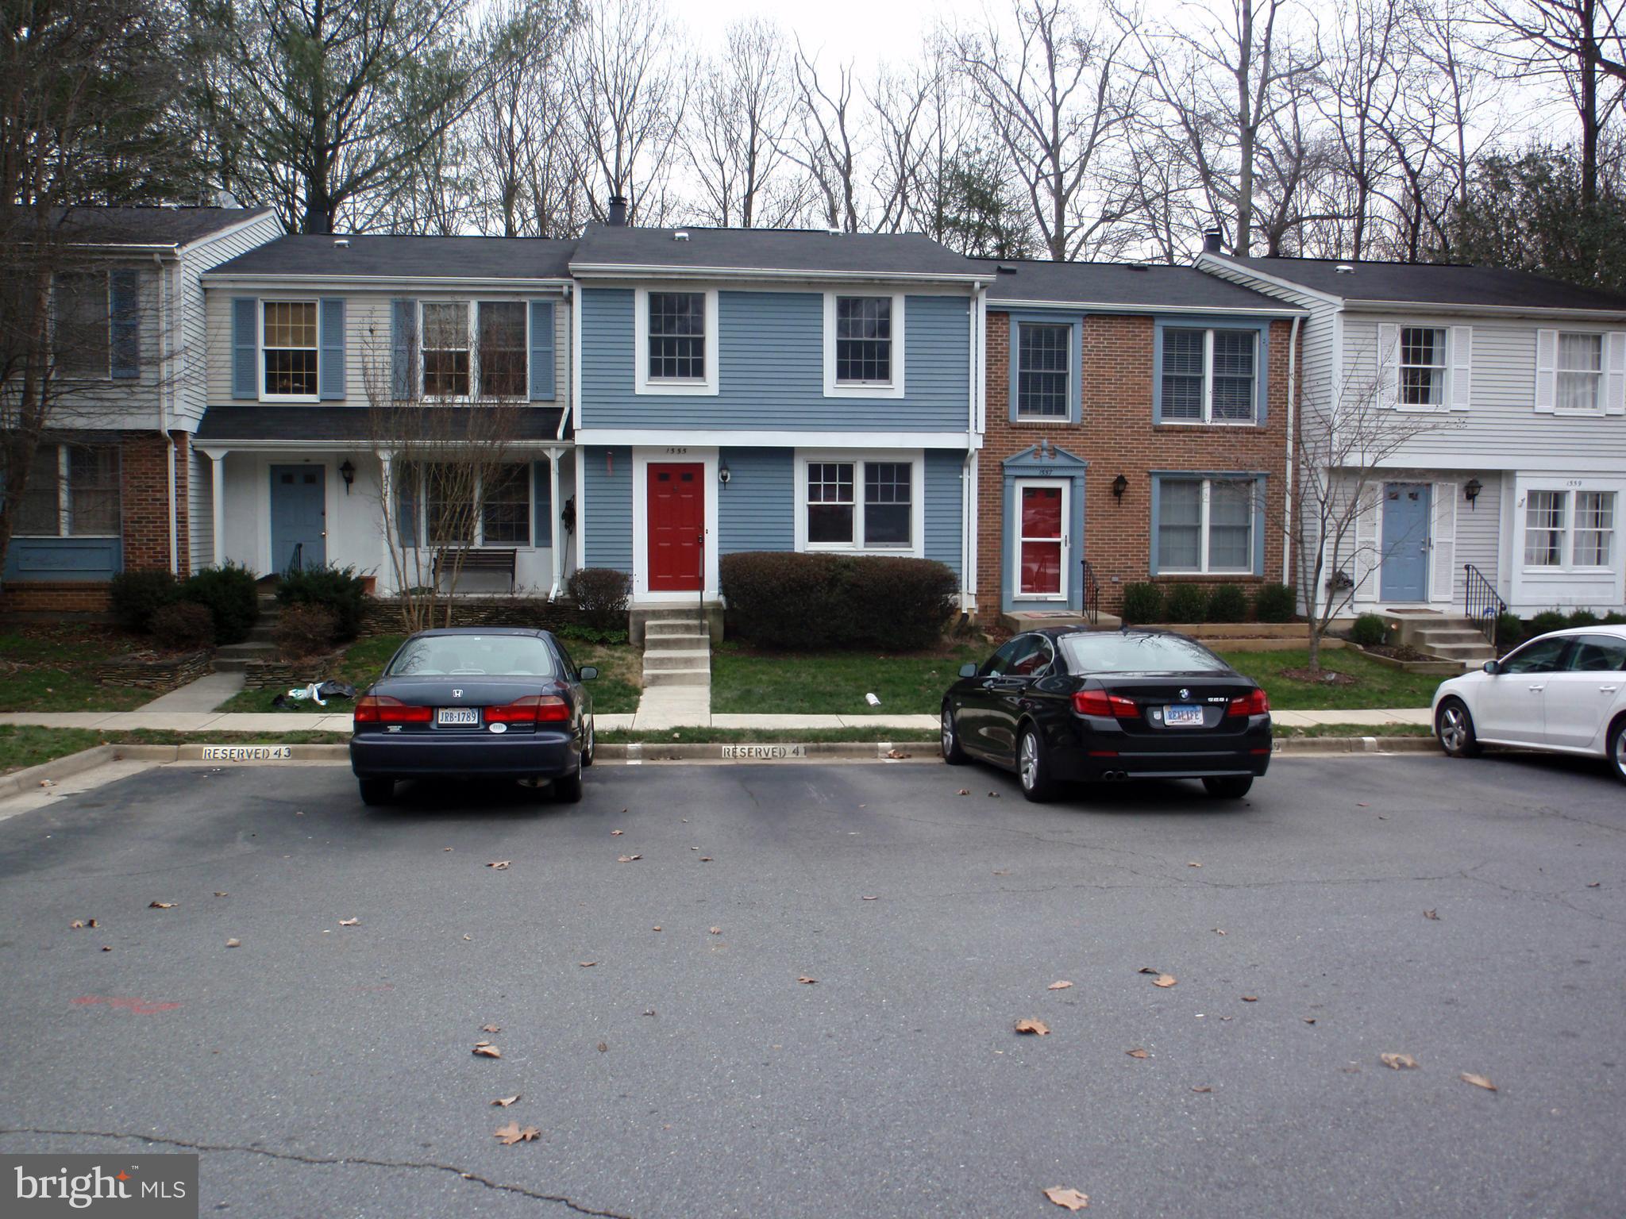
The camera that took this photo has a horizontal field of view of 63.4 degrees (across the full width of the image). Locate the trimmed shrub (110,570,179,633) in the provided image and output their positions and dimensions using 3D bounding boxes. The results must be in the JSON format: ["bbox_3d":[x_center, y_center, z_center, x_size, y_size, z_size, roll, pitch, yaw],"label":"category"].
[{"bbox_3d":[-9.780,-0.126,19.350,1.000,0.906,1.000,0,3,-6],"label":"trimmed shrub"}]

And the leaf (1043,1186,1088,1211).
[{"bbox_3d":[0.669,1.560,3.480,0.118,0.025,0.090,0,2,-14],"label":"leaf"}]

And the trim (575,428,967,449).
[{"bbox_3d":[-0.491,-2.617,20.170,6.198,0.235,0.060,0,3,-6],"label":"trim"}]

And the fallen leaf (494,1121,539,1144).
[{"bbox_3d":[-0.871,1.536,3.860,0.135,0.022,0.125,0,-1,-6],"label":"fallen leaf"}]

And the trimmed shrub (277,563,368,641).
[{"bbox_3d":[-7.030,-0.105,18.900,1.270,1.104,1.200,0,3,-6],"label":"trimmed shrub"}]

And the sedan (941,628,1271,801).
[{"bbox_3d":[2.520,0.888,12.380,1.880,1.464,4.900,0,0,-7],"label":"sedan"}]

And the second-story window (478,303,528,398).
[{"bbox_3d":[-4.971,-4.178,21.050,0.760,1.530,0.090,0,4,-6],"label":"second-story window"}]

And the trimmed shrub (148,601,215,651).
[{"bbox_3d":[-8.832,0.240,18.400,0.950,0.720,0.900,0,4,-6],"label":"trimmed shrub"}]

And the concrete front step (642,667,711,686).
[{"bbox_3d":[-1.786,0.897,17.200,0.885,0.180,0.380,0,4,-5],"label":"concrete front step"}]

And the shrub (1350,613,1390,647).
[{"bbox_3d":[8.893,0.325,21.050,0.580,0.508,0.600,0,3,-6],"label":"shrub"}]

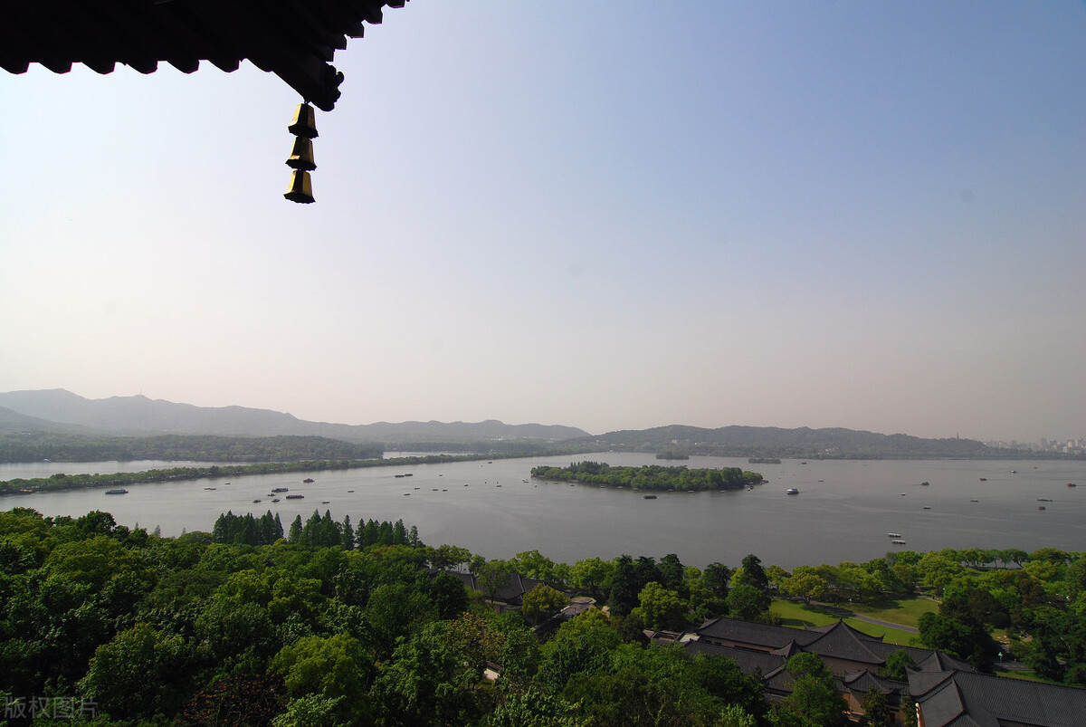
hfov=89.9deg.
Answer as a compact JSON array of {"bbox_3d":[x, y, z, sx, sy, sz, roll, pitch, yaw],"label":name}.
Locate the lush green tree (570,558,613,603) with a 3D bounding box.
[{"bbox_3d":[19.490,86.641,219.149,16.713,16.249,16.713,0,-8,0],"label":"lush green tree"}]

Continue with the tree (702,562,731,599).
[{"bbox_3d":[68.840,86.500,214.780,11.170,15.680,11.170,0,-9,0],"label":"tree"}]

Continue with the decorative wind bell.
[{"bbox_3d":[-2.047,-1.781,4.600,0.237,0.892,0.237,0,-8,0],"label":"decorative wind bell"}]

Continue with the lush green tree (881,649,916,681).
[{"bbox_3d":[91.130,77.980,139.630,8.720,8.890,8.720,0,-9,0],"label":"lush green tree"}]

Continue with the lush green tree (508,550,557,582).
[{"bbox_3d":[-4.210,90.460,241.050,21.670,15.740,21.670,0,-9,0],"label":"lush green tree"}]

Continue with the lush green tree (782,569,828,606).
[{"bbox_3d":[101.670,87.420,210.920,16.670,12.700,16.670,0,-9,0],"label":"lush green tree"}]

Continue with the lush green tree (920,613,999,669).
[{"bbox_3d":[115.702,77.580,152.394,17.248,12.885,17.248,0,-8,0],"label":"lush green tree"}]

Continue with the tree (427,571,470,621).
[{"bbox_3d":[-29.749,74.081,172.896,12.447,16.054,12.447,0,-8,0],"label":"tree"}]

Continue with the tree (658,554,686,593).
[{"bbox_3d":[50.940,85.260,216.230,11.370,18.550,11.370,0,-9,0],"label":"tree"}]

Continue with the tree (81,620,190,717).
[{"bbox_3d":[-59.865,45.272,80.000,12.832,11.920,12.832,0,-8,0],"label":"tree"}]

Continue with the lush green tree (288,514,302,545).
[{"bbox_3d":[-141.980,98.050,311.780,7.530,22.050,7.530,0,-9,0],"label":"lush green tree"}]

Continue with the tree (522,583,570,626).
[{"bbox_3d":[1.080,82.150,185.580,16.690,13.470,16.690,0,-9,0],"label":"tree"}]

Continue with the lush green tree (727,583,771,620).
[{"bbox_3d":[72.530,84.460,191.490,15.420,12.690,15.420,0,-9,0],"label":"lush green tree"}]

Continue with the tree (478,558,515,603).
[{"bbox_3d":[-17.604,81.084,201.688,14.042,16.363,14.042,0,-8,0],"label":"tree"}]

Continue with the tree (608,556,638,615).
[{"bbox_3d":[27.948,77.896,189.853,9.955,21.180,9.955,0,-8,0],"label":"tree"}]

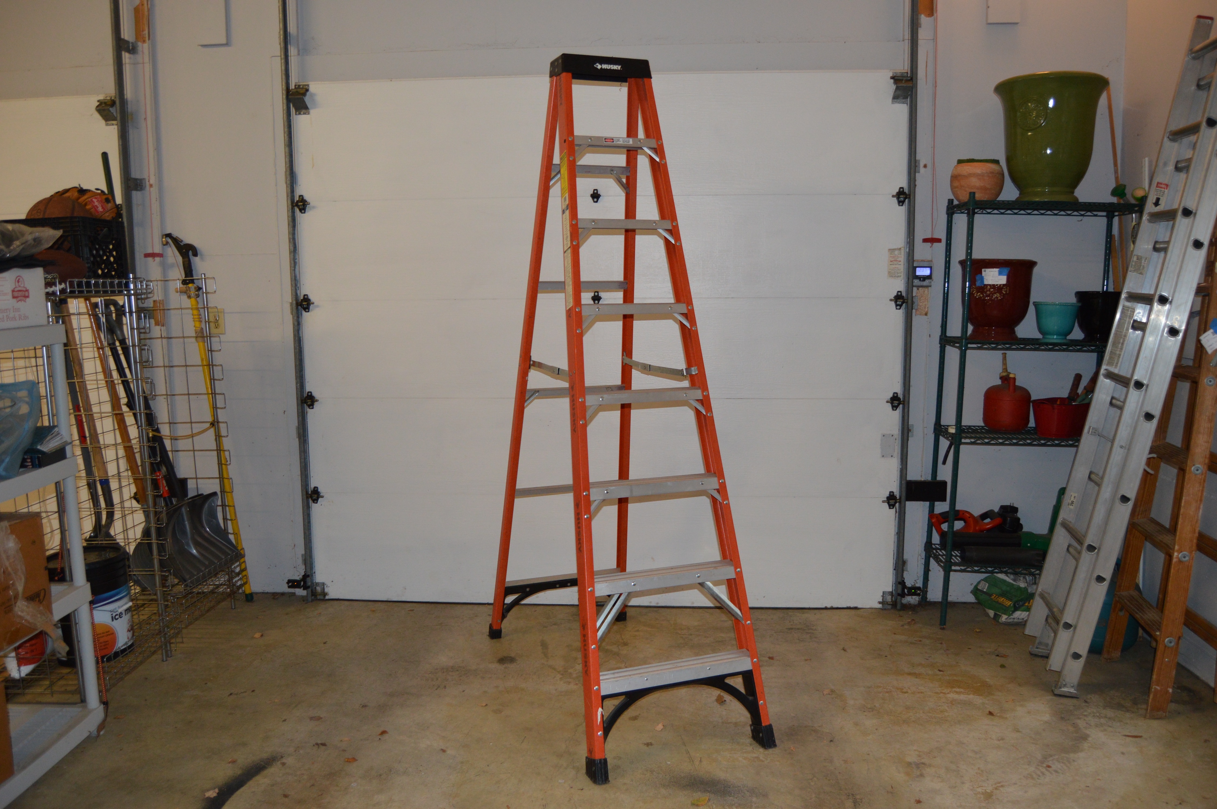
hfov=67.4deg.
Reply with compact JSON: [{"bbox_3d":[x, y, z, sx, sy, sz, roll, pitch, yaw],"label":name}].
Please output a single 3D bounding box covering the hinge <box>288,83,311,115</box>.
[{"bbox_3d":[-1.401,-1.385,4.122,0.075,0.142,0.075,0,6,3],"label":"hinge"}]

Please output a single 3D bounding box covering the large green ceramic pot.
[{"bbox_3d":[1.899,-1.118,3.935,0.445,0.512,0.445,1,6,0],"label":"large green ceramic pot"}]

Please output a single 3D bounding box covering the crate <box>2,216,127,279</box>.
[{"bbox_3d":[-2.151,-0.583,3.607,0.330,0.280,0.330,0,6,2],"label":"crate"}]

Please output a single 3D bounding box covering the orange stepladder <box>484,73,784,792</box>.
[{"bbox_3d":[0.001,-0.090,3.363,0.650,2.326,1.340,-3,7,-21],"label":"orange stepladder"}]

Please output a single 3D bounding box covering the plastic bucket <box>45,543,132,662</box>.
[{"bbox_3d":[-2.025,0.789,3.578,0.298,0.380,0.298,0,6,0],"label":"plastic bucket"}]

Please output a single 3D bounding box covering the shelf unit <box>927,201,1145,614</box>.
[{"bbox_3d":[1.884,0.038,4.106,0.765,1.900,0.370,2,6,3],"label":"shelf unit"}]

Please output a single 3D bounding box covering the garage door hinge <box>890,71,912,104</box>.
[{"bbox_3d":[1.282,-1.382,3.961,0.078,0.145,0.075,0,6,3],"label":"garage door hinge"}]

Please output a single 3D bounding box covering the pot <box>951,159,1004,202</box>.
[{"bbox_3d":[1.624,-0.973,4.013,0.232,0.190,0.232,2,6,3],"label":"pot"}]

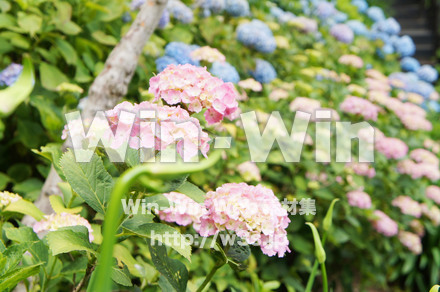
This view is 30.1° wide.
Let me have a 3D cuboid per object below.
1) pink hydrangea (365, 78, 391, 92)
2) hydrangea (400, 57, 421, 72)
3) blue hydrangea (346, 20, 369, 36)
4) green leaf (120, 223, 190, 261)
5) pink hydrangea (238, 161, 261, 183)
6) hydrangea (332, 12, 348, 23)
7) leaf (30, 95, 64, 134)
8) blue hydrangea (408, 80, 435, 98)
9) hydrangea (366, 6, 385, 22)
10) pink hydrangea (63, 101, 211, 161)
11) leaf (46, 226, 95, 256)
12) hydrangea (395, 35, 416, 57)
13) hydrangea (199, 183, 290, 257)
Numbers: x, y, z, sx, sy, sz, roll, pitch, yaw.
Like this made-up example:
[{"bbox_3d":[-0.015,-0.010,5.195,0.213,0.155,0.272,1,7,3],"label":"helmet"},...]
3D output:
[{"bbox_3d":[0.886,-0.340,4.600,0.140,0.082,0.130,0,8,0],"label":"pink hydrangea"},{"bbox_3d":[1.258,-0.538,5.400,0.140,0.105,0.140,9,17,0],"label":"hydrangea"},{"bbox_3d":[0.874,-0.744,5.200,0.150,0.110,0.150,12,18,0],"label":"blue hydrangea"},{"bbox_3d":[-0.110,0.166,1.420,0.118,0.060,0.075,0,8,0],"label":"green leaf"},{"bbox_3d":[0.126,0.109,3.500,0.115,0.090,0.115,0,8,0],"label":"pink hydrangea"},{"bbox_3d":[0.840,-0.896,5.700,0.115,0.085,0.115,0,8,0],"label":"hydrangea"},{"bbox_3d":[-0.485,-0.086,2.300,0.096,0.112,0.060,0,8,0],"label":"leaf"},{"bbox_3d":[1.136,-0.318,4.600,0.152,0.096,0.140,0,8,0],"label":"blue hydrangea"},{"bbox_3d":[1.181,-0.995,6.200,0.140,0.119,0.130,0,8,0],"label":"hydrangea"},{"bbox_3d":[-0.148,-0.028,1.450,0.255,0.105,0.180,0,8,0],"label":"pink hydrangea"},{"bbox_3d":[-0.274,0.175,1.500,0.100,0.025,0.075,-17,30,-25],"label":"leaf"},{"bbox_3d":[1.199,-0.649,5.300,0.140,0.130,0.140,0,8,0],"label":"hydrangea"},{"bbox_3d":[0.043,0.130,1.450,0.160,0.125,0.150,0,8,0],"label":"hydrangea"}]

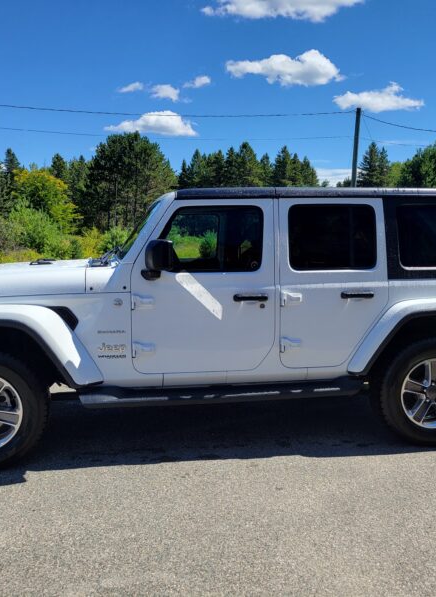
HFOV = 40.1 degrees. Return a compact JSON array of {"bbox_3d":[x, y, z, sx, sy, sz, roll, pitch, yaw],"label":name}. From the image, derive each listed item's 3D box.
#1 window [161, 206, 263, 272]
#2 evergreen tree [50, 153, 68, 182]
[{"bbox_3d":[-0.057,-0.387,3.924,0.710,0.434,0.045,-1,0,-9],"label":"window"},{"bbox_3d":[-16.447,-10.459,62.539,3.000,9.420,3.000,-2,7,-14],"label":"evergreen tree"}]

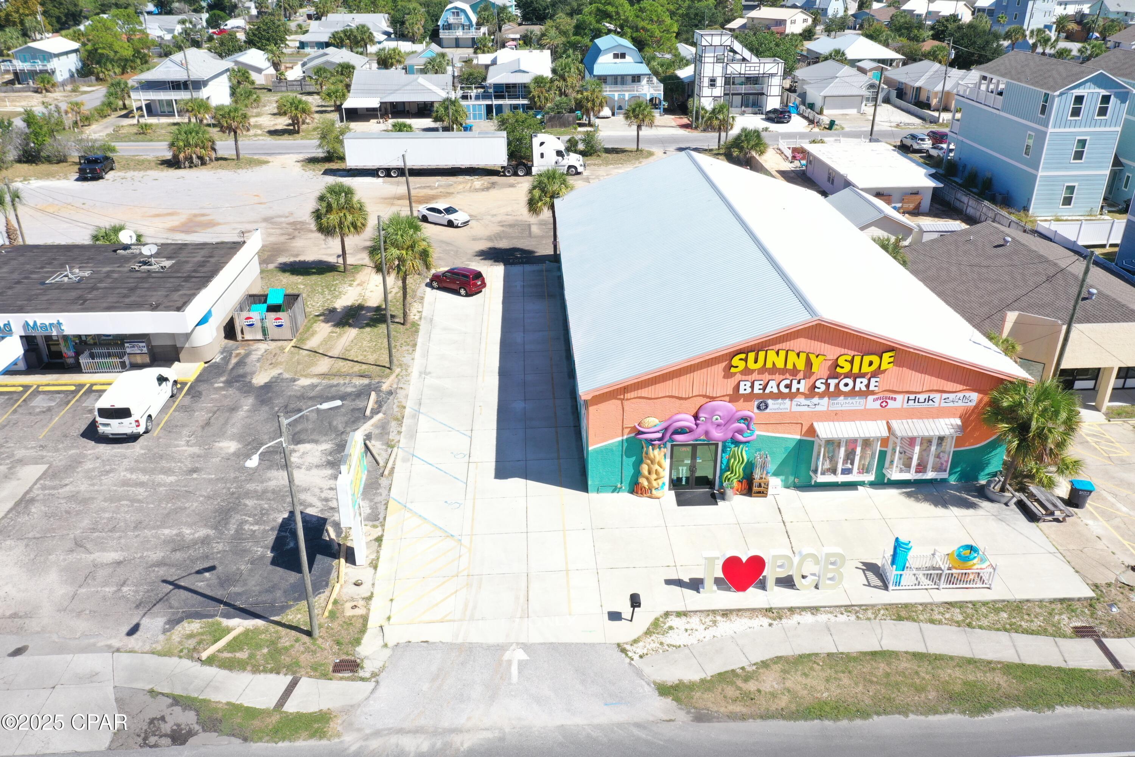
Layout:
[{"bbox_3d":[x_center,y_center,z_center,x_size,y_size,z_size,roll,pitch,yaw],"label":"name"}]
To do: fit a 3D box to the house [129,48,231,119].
[{"bbox_3d":[-53.254,-41.333,122.814,9.800,7.700,14.600,0,27,1],"label":"house"}]

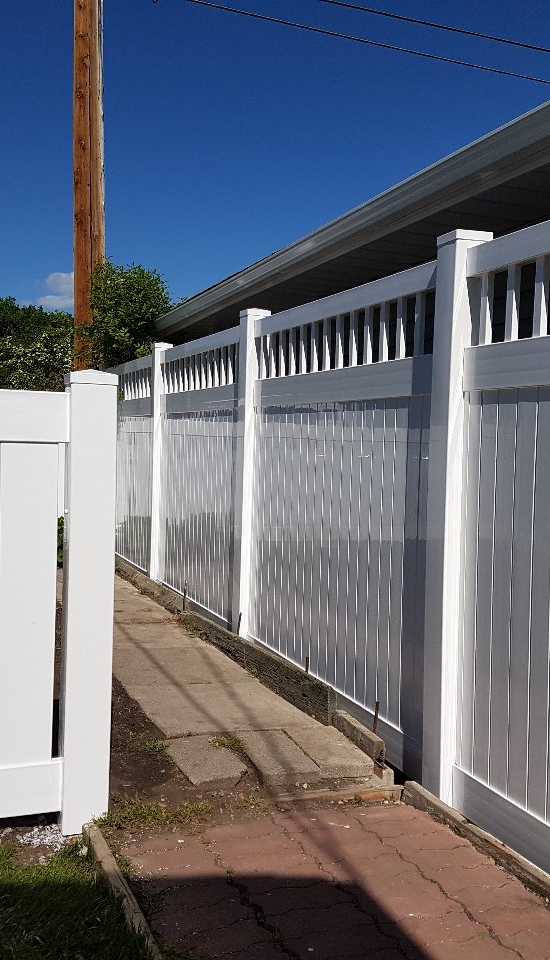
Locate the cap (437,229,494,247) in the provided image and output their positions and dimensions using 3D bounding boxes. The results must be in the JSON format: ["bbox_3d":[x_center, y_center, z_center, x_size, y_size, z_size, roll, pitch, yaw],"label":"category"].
[{"bbox_3d":[0.627,-0.804,3.183,0.133,0.042,0.133,0,3,-20],"label":"cap"}]

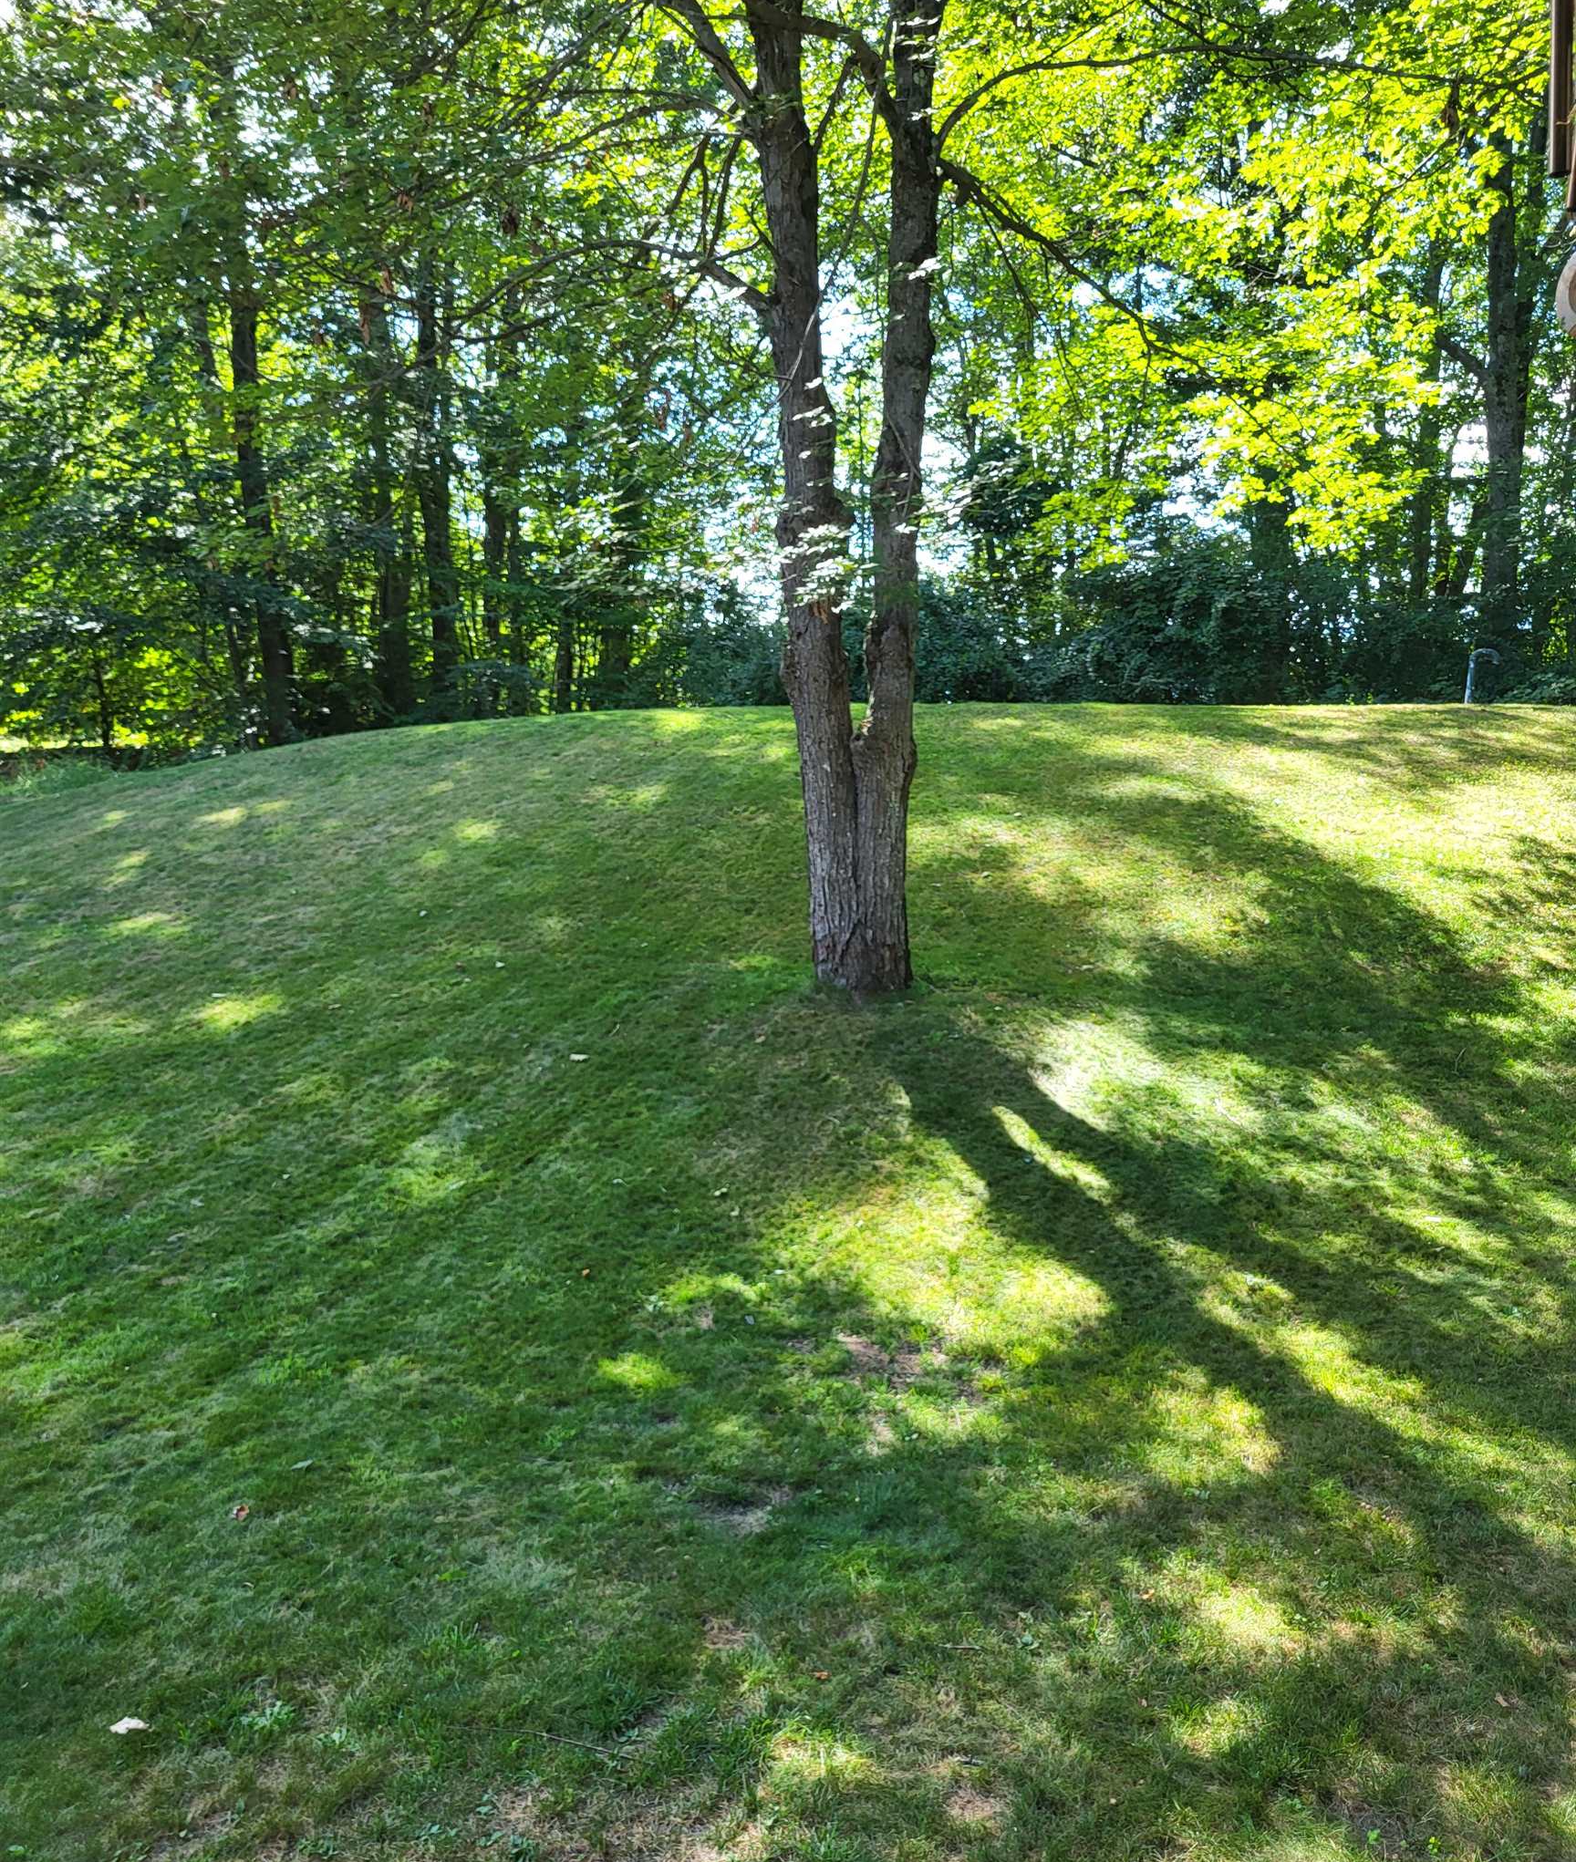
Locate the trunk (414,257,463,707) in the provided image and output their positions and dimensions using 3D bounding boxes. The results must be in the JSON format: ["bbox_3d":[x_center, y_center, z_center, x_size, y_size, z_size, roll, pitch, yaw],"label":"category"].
[{"bbox_3d":[-4.600,-5.671,20.753,0.390,5.690,0.390,-3,8,-12],"label":"trunk"}]

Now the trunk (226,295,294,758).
[{"bbox_3d":[-6.145,-4.733,18.435,0.430,5.100,0.430,-4,8,-18],"label":"trunk"}]

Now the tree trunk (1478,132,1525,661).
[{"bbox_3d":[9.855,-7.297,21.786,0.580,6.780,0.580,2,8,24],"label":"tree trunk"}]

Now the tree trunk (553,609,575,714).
[{"bbox_3d":[-3.256,-3.918,22.941,0.260,1.490,0.260,-2,8,-8],"label":"tree trunk"}]

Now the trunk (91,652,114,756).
[{"bbox_3d":[-8.490,-2.803,19.553,0.180,1.260,0.180,-4,8,-23],"label":"trunk"}]

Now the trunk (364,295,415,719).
[{"bbox_3d":[-5.214,-5.480,20.659,0.390,5.340,0.390,-3,8,-13],"label":"trunk"}]

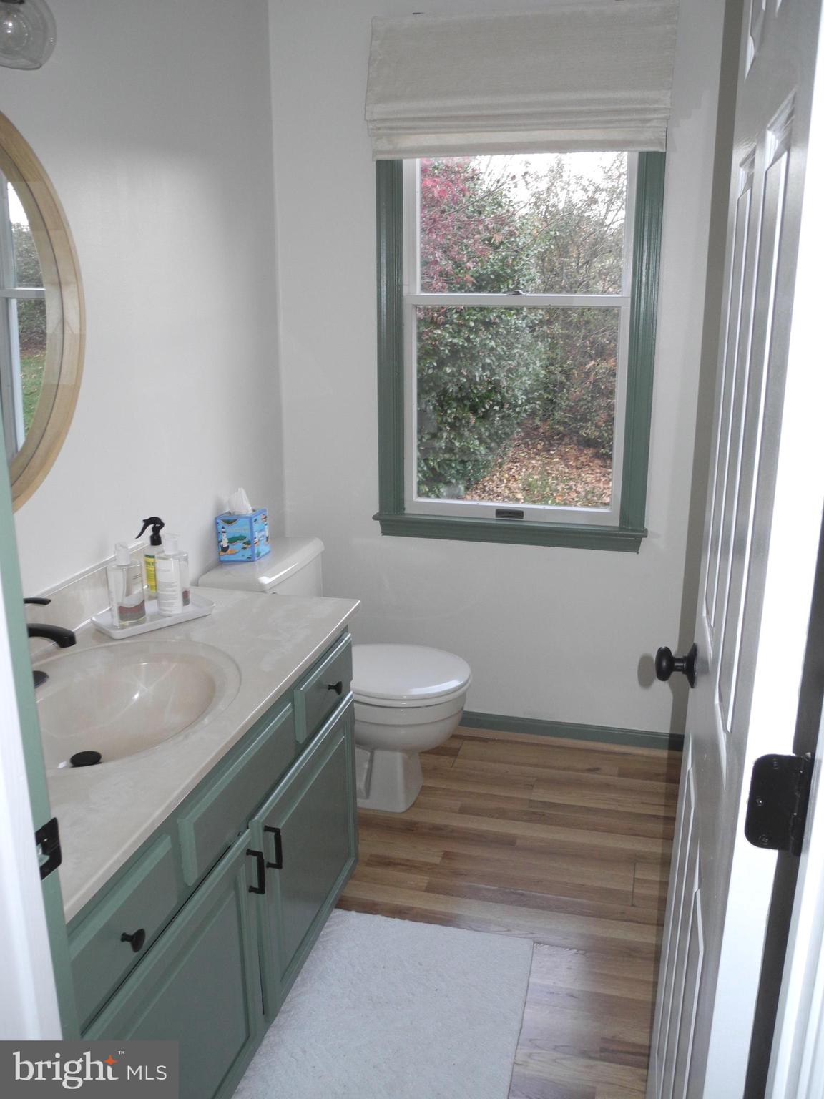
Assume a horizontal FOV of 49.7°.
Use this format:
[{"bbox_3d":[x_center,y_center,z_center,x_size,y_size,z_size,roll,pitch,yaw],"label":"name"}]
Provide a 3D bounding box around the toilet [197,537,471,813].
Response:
[{"bbox_3d":[-0.182,0.384,2.688,0.729,0.723,0.489,4,16,14],"label":"toilet"}]

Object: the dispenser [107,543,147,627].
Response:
[{"bbox_3d":[-0.616,0.071,1.913,0.067,0.176,0.046,-8,17,-26],"label":"dispenser"}]

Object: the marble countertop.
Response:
[{"bbox_3d":[-0.540,0.274,1.575,0.557,0.032,1.241,4,16,14],"label":"marble countertop"}]

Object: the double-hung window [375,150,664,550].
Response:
[{"bbox_3d":[0.299,-0.727,2.699,0.892,1.473,0.055,4,16,14],"label":"double-hung window"}]

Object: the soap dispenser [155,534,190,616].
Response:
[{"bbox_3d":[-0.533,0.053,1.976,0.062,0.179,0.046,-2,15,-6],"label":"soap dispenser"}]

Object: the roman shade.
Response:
[{"bbox_3d":[0.291,-1.318,2.518,0.869,0.388,0.070,4,16,14],"label":"roman shade"}]

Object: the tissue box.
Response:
[{"bbox_3d":[-0.501,-0.047,2.645,0.108,0.132,0.109,6,16,20],"label":"tissue box"}]

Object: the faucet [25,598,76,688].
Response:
[{"bbox_3d":[-0.667,0.167,1.580,0.161,0.177,0.156,4,16,14],"label":"faucet"}]

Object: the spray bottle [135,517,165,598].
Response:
[{"bbox_3d":[-0.613,0.016,2.093,0.086,0.189,0.060,-8,17,-26],"label":"spray bottle"}]

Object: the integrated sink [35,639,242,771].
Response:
[{"bbox_3d":[-0.540,0.327,1.589,0.446,0.137,0.560,4,16,14],"label":"integrated sink"}]

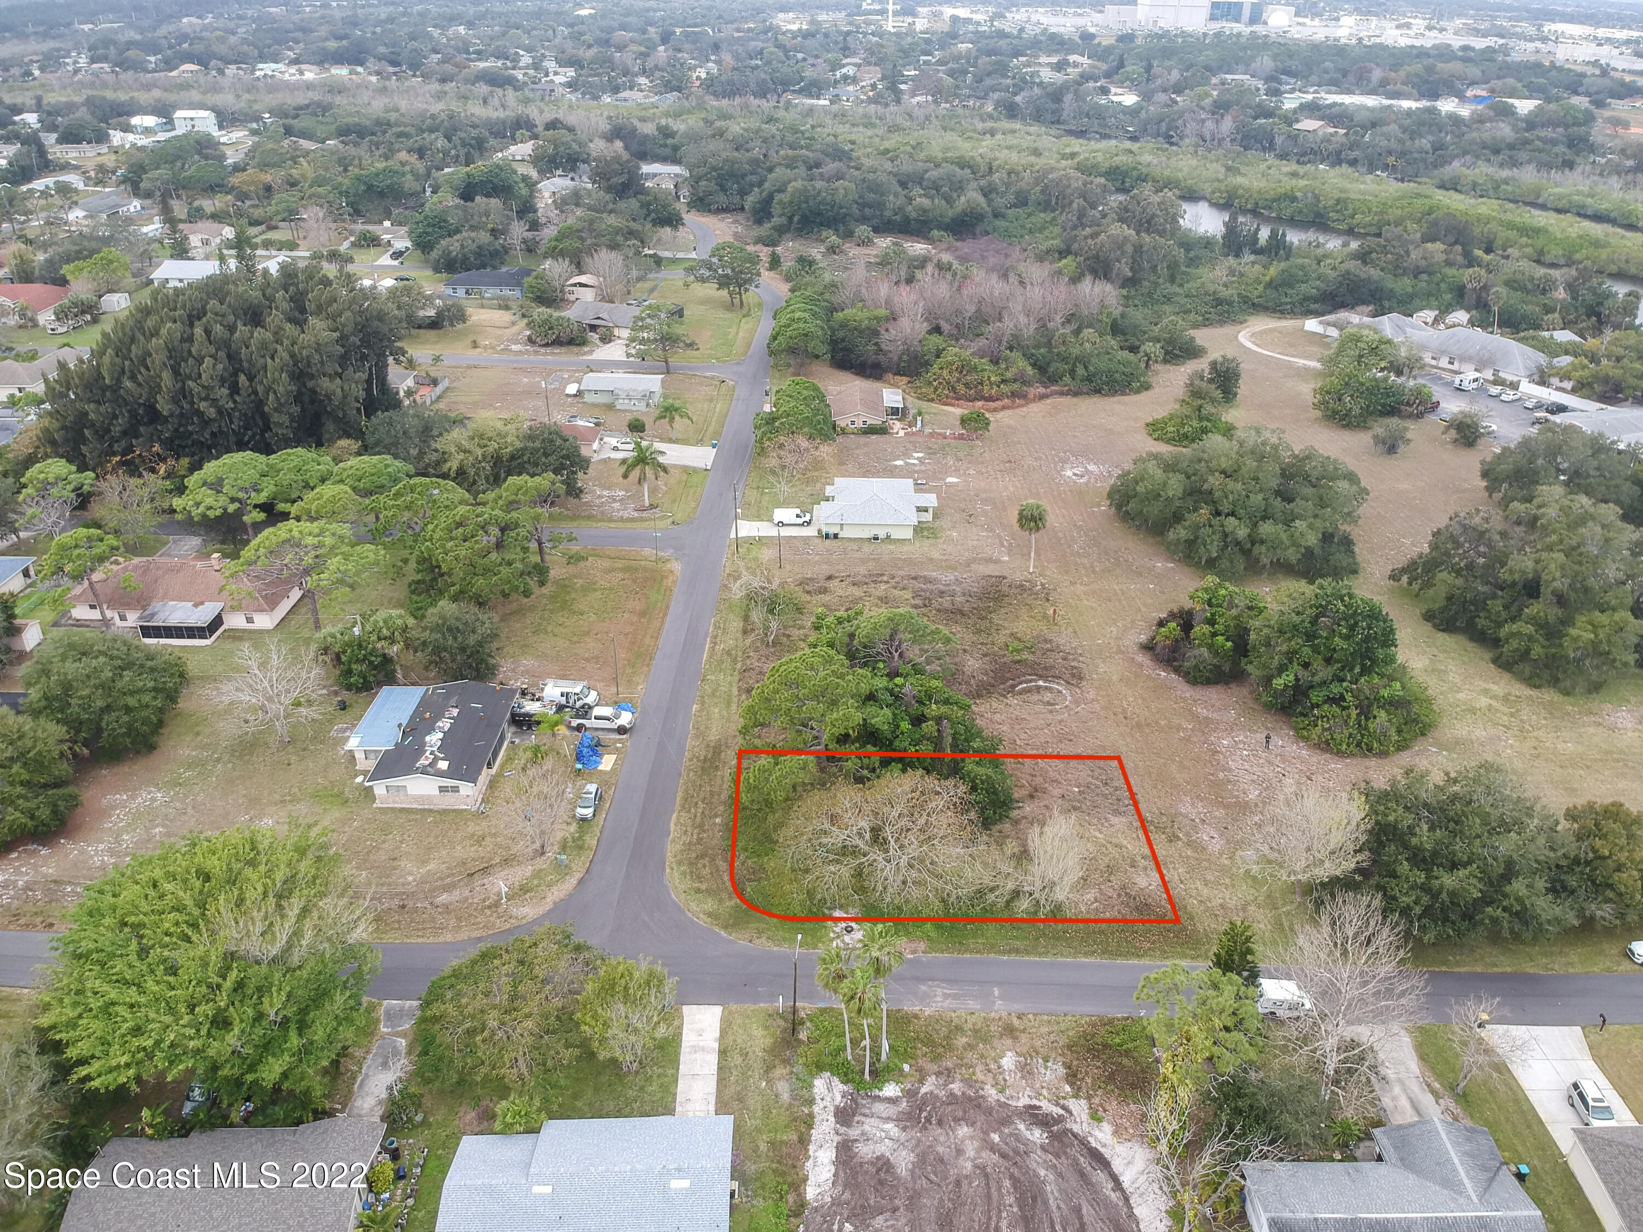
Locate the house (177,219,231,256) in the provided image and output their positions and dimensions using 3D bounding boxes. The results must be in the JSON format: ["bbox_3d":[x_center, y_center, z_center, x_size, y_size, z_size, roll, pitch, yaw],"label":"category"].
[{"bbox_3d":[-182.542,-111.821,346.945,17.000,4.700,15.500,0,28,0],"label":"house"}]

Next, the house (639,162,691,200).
[{"bbox_3d":[-51.120,-145.931,401.524,18.270,6.600,19.290,2,29,3],"label":"house"}]

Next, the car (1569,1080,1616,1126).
[{"bbox_3d":[54.351,34.884,82.994,1.820,1.680,4.500,0,30,0],"label":"car"}]

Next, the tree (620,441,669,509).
[{"bbox_3d":[-24.920,-19.494,166.489,6.600,9.030,6.600,1,29,1],"label":"tree"}]

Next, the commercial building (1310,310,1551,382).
[{"bbox_3d":[119.997,-55.306,236.199,15.500,6.000,44.500,-22,37,-34],"label":"commercial building"}]

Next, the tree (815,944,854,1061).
[{"bbox_3d":[1.310,26.669,80.893,2.940,9.950,2.940,1,29,1],"label":"tree"}]

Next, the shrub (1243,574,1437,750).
[{"bbox_3d":[54.680,4.793,122.499,17.260,9.440,17.770,1,29,1],"label":"shrub"}]

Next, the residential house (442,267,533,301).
[{"bbox_3d":[-77.539,-79.066,279.689,20.610,4.970,13.700,3,29,4],"label":"residential house"}]

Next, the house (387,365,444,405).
[{"bbox_3d":[-76.612,-42.525,213.467,14.720,3.960,11.170,2,29,3],"label":"house"}]

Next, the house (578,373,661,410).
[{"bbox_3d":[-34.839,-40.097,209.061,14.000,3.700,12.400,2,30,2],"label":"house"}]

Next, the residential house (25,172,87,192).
[{"bbox_3d":[-273.457,-153.807,423.710,12.500,4.500,20.500,0,28,0],"label":"residential house"}]

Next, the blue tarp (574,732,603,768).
[{"bbox_3d":[-23.258,13.537,119.396,2.800,0.700,5.200,4,30,5],"label":"blue tarp"}]

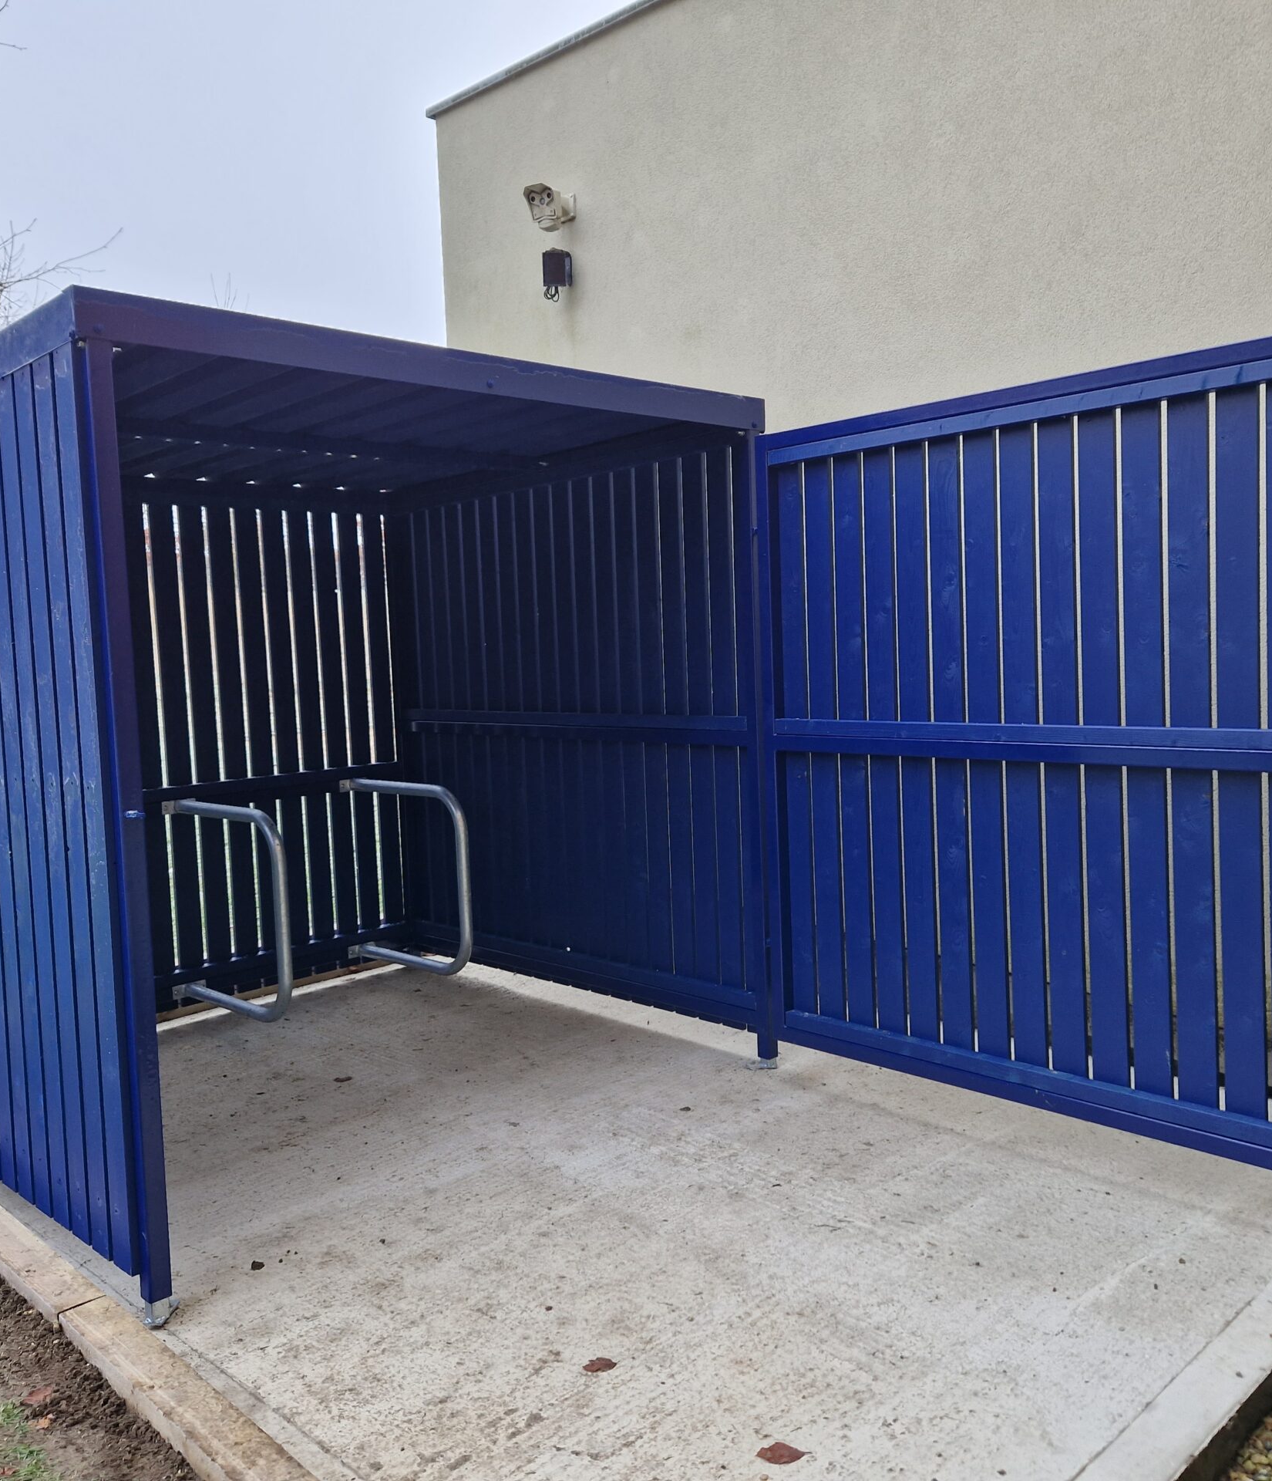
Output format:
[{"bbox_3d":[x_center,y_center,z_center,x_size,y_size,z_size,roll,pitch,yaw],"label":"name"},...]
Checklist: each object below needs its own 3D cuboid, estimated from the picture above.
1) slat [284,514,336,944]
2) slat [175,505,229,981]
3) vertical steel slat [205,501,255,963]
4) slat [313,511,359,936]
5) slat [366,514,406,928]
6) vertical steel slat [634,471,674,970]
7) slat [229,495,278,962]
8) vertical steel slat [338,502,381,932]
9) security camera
[{"bbox_3d":[-1.318,-0.036,5.325,0.095,1.868,0.020,-6,5,-45],"label":"slat"},{"bbox_3d":[-1.641,-0.002,5.004,0.095,1.868,0.020,-6,5,-45],"label":"slat"},{"bbox_3d":[-1.560,-0.010,5.085,0.095,1.868,0.020,-6,5,-45],"label":"vertical steel slat"},{"bbox_3d":[-1.238,-0.045,5.404,0.095,1.868,0.020,-6,5,-45],"label":"slat"},{"bbox_3d":[-1.075,-0.063,5.566,0.095,1.868,0.020,-6,5,-45],"label":"slat"},{"bbox_3d":[0.069,-0.057,4.503,0.020,1.853,0.095,-6,5,-45],"label":"vertical steel slat"},{"bbox_3d":[-1.479,-0.019,5.165,0.095,1.868,0.020,-6,5,-45],"label":"slat"},{"bbox_3d":[-1.157,-0.054,5.485,0.095,1.868,0.020,-6,5,-45],"label":"vertical steel slat"},{"bbox_3d":[-0.369,-2.257,5.557,0.145,0.150,0.205,-1,4,19],"label":"security camera"}]

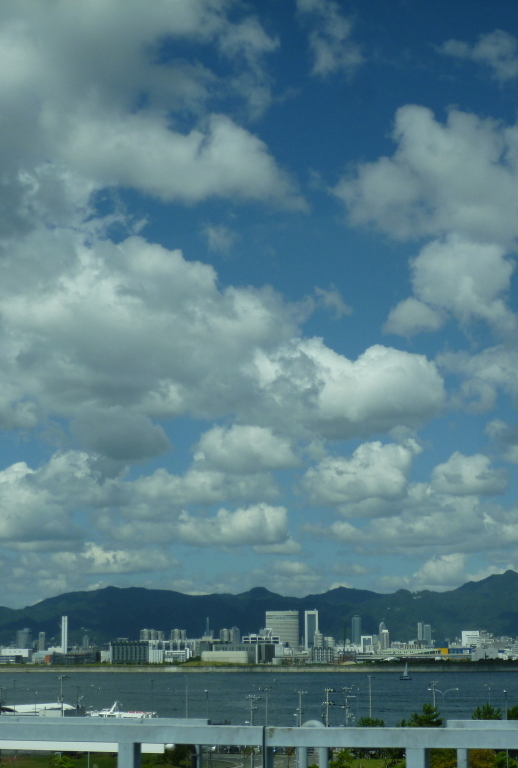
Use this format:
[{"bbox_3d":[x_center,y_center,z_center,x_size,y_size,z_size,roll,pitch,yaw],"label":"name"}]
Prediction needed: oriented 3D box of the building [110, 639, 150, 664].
[{"bbox_3d":[-131.220,276.480,1460.810,39.000,24.100,22.000,0,-11,0],"label":"building"}]

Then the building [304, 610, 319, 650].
[{"bbox_3d":[125.040,590.250,3364.740,31.000,101.700,30.000,0,-11,0],"label":"building"}]

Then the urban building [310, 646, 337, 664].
[{"bbox_3d":[67.540,284.920,1488.840,25.000,18.300,18.000,0,-11,0],"label":"urban building"}]

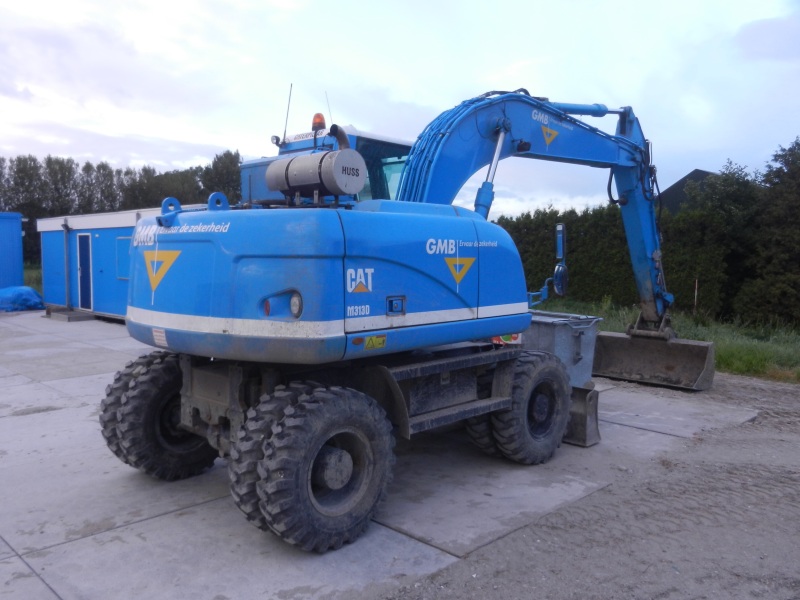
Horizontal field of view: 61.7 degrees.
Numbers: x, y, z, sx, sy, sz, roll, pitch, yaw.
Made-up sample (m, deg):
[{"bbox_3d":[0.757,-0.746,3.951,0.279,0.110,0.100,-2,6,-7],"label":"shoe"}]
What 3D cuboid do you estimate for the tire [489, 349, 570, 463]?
[{"bbox_3d":[1.250,1.012,6.298,0.275,1.050,1.050,5,6,43],"label":"tire"}]

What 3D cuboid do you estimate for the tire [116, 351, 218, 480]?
[{"bbox_3d":[-1.890,1.001,5.769,0.275,1.050,1.050,5,6,43],"label":"tire"}]

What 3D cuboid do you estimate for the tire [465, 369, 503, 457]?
[{"bbox_3d":[1.027,0.994,6.503,0.275,1.050,1.050,5,6,43],"label":"tire"}]

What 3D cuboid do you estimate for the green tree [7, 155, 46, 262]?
[{"bbox_3d":[-32.399,-7.649,58.352,3.700,9.910,3.700,-1,5,-29],"label":"green tree"}]

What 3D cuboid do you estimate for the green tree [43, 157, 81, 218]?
[{"bbox_3d":[-30.382,-7.923,60.363,3.600,10.230,3.600,-1,5,-27],"label":"green tree"}]

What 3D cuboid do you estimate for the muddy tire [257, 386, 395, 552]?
[{"bbox_3d":[-0.459,1.117,4.451,0.275,1.050,1.050,5,6,43],"label":"muddy tire"}]

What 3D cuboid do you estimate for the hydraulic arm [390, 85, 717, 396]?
[{"bbox_3d":[2.021,-0.534,8.499,1.800,3.840,6.150,4,6,44],"label":"hydraulic arm"}]

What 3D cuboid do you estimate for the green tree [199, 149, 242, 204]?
[{"bbox_3d":[-14.151,-7.242,55.358,4.200,10.080,4.200,0,4,-14],"label":"green tree"}]

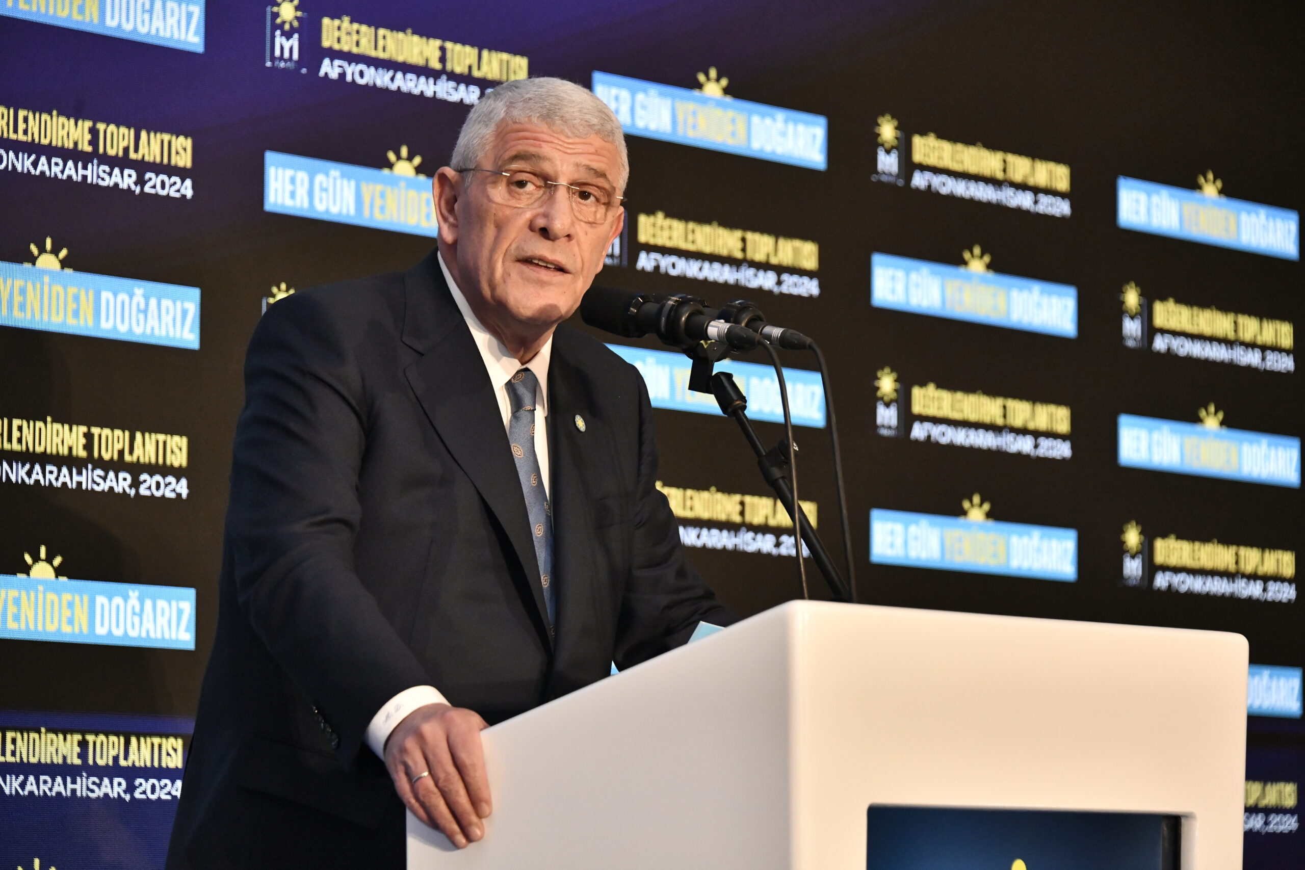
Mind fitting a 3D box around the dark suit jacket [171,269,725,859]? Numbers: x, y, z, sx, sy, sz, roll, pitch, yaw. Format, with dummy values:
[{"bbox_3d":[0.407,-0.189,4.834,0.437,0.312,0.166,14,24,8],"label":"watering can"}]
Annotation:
[{"bbox_3d":[-0.205,0.190,5.080,0.580,0.750,0.460,6,-9,-44],"label":"dark suit jacket"}]

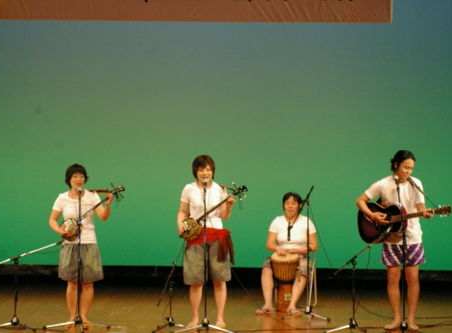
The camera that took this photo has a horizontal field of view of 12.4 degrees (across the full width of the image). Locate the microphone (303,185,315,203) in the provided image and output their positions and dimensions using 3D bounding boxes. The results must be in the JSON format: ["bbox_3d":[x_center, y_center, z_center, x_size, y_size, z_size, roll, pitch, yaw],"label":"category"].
[{"bbox_3d":[0.816,0.266,20.550,0.045,0.200,0.045,31,18,13],"label":"microphone"}]

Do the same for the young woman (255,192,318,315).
[{"bbox_3d":[0.619,0.880,21.300,0.600,1.220,0.760,0,1,12],"label":"young woman"}]

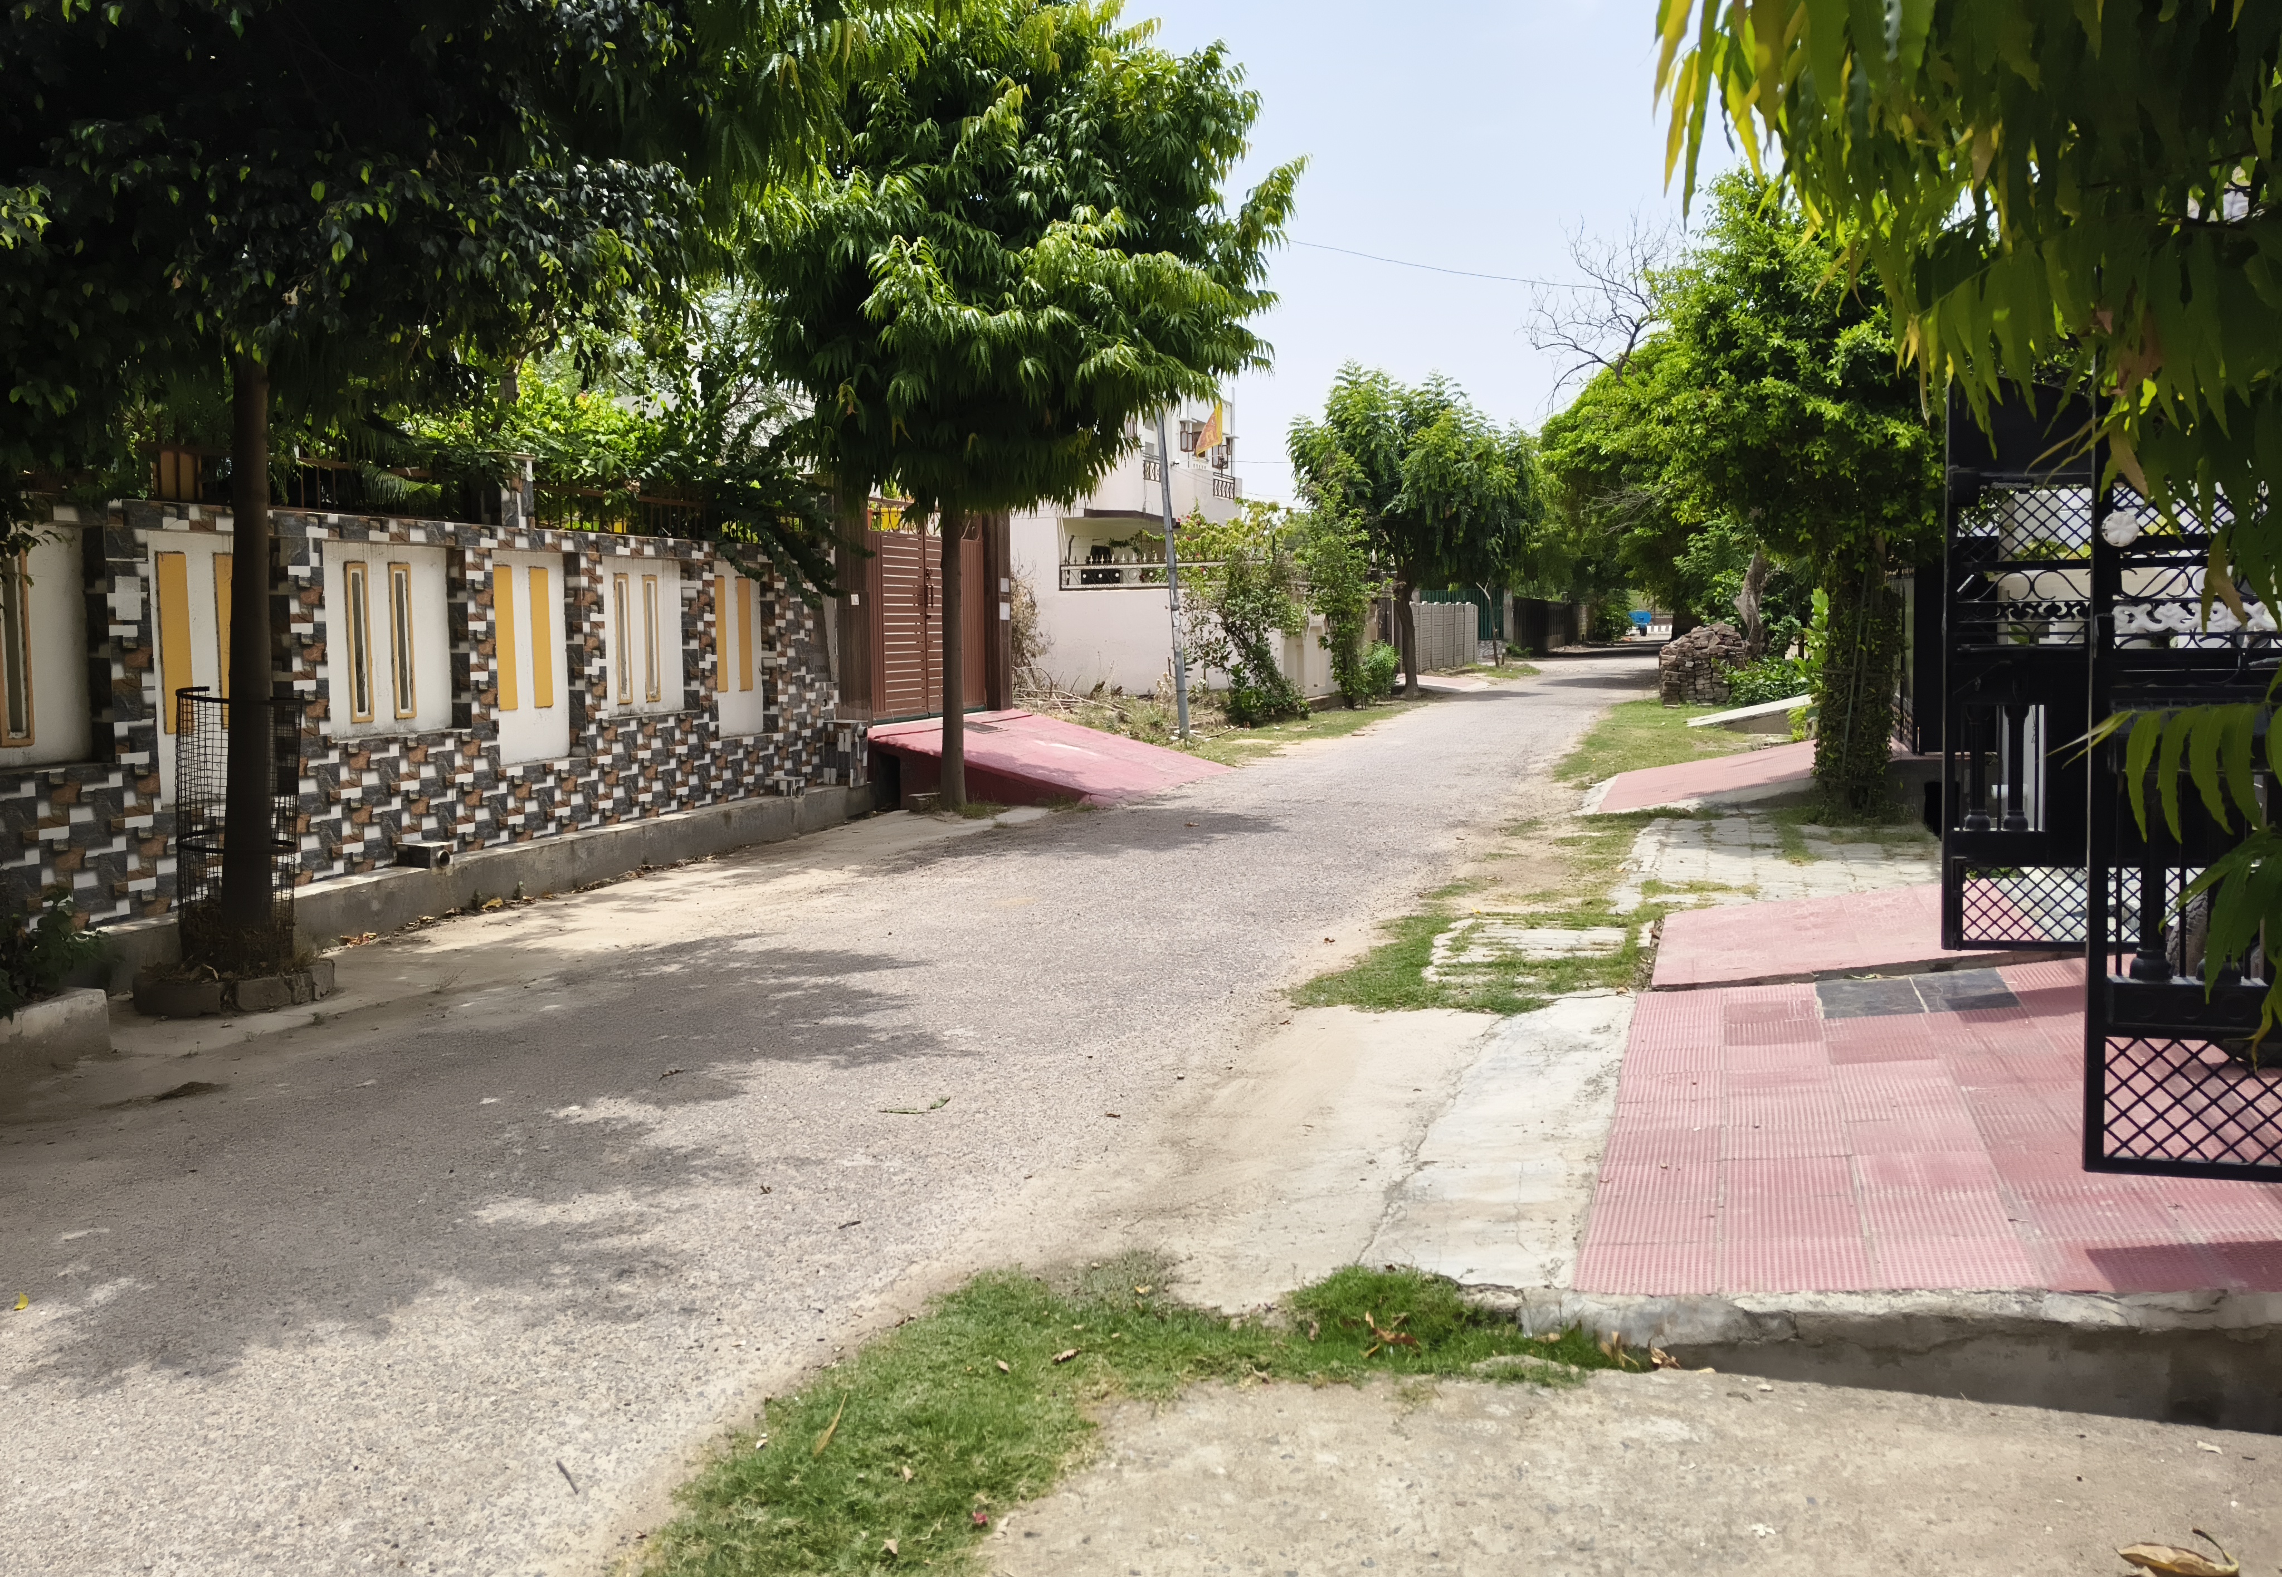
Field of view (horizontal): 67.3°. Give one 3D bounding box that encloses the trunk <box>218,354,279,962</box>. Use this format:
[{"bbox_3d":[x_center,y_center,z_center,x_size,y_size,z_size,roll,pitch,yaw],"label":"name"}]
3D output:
[{"bbox_3d":[-3.469,-0.485,6.677,0.230,2.363,0.220,5,6,18],"label":"trunk"}]

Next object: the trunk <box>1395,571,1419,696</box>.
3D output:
[{"bbox_3d":[4.795,-2.774,30.884,0.360,2.240,0.330,0,6,18],"label":"trunk"}]

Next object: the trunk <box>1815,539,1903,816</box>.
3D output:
[{"bbox_3d":[5.051,-0.763,12.050,0.580,1.928,0.550,1,6,18],"label":"trunk"}]

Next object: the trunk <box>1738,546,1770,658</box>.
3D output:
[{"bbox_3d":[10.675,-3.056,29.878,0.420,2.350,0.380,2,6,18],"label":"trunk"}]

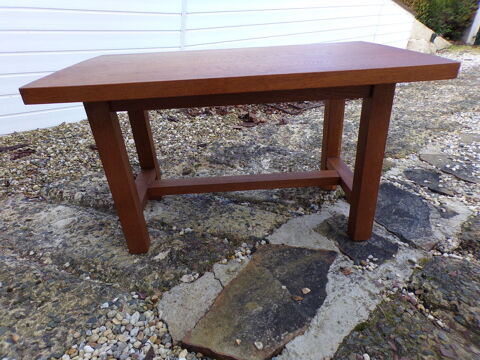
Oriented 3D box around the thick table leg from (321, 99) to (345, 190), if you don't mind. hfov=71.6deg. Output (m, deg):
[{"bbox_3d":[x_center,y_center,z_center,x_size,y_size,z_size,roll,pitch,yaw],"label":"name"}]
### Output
[{"bbox_3d":[0.339,-0.192,1.210,0.053,0.491,0.055,-4,27,-1],"label":"thick table leg"}]

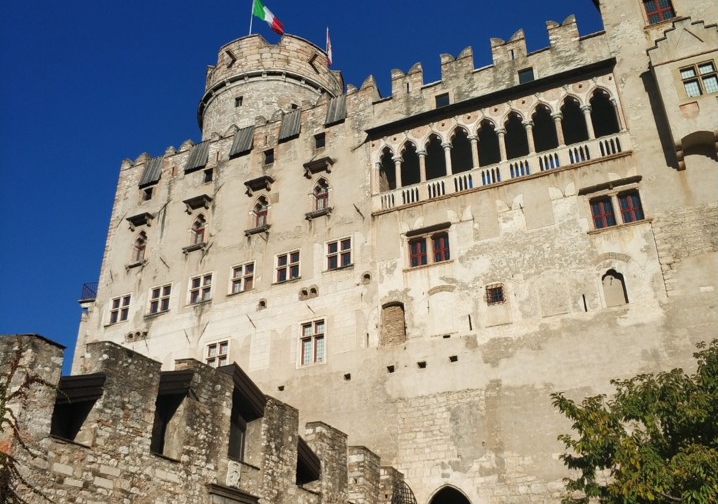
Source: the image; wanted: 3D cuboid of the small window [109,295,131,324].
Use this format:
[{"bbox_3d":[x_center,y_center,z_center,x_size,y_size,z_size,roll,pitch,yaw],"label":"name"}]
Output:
[{"bbox_3d":[-13.340,3.245,41.843,1.264,1.580,0.300,-14,-33,22],"label":"small window"}]

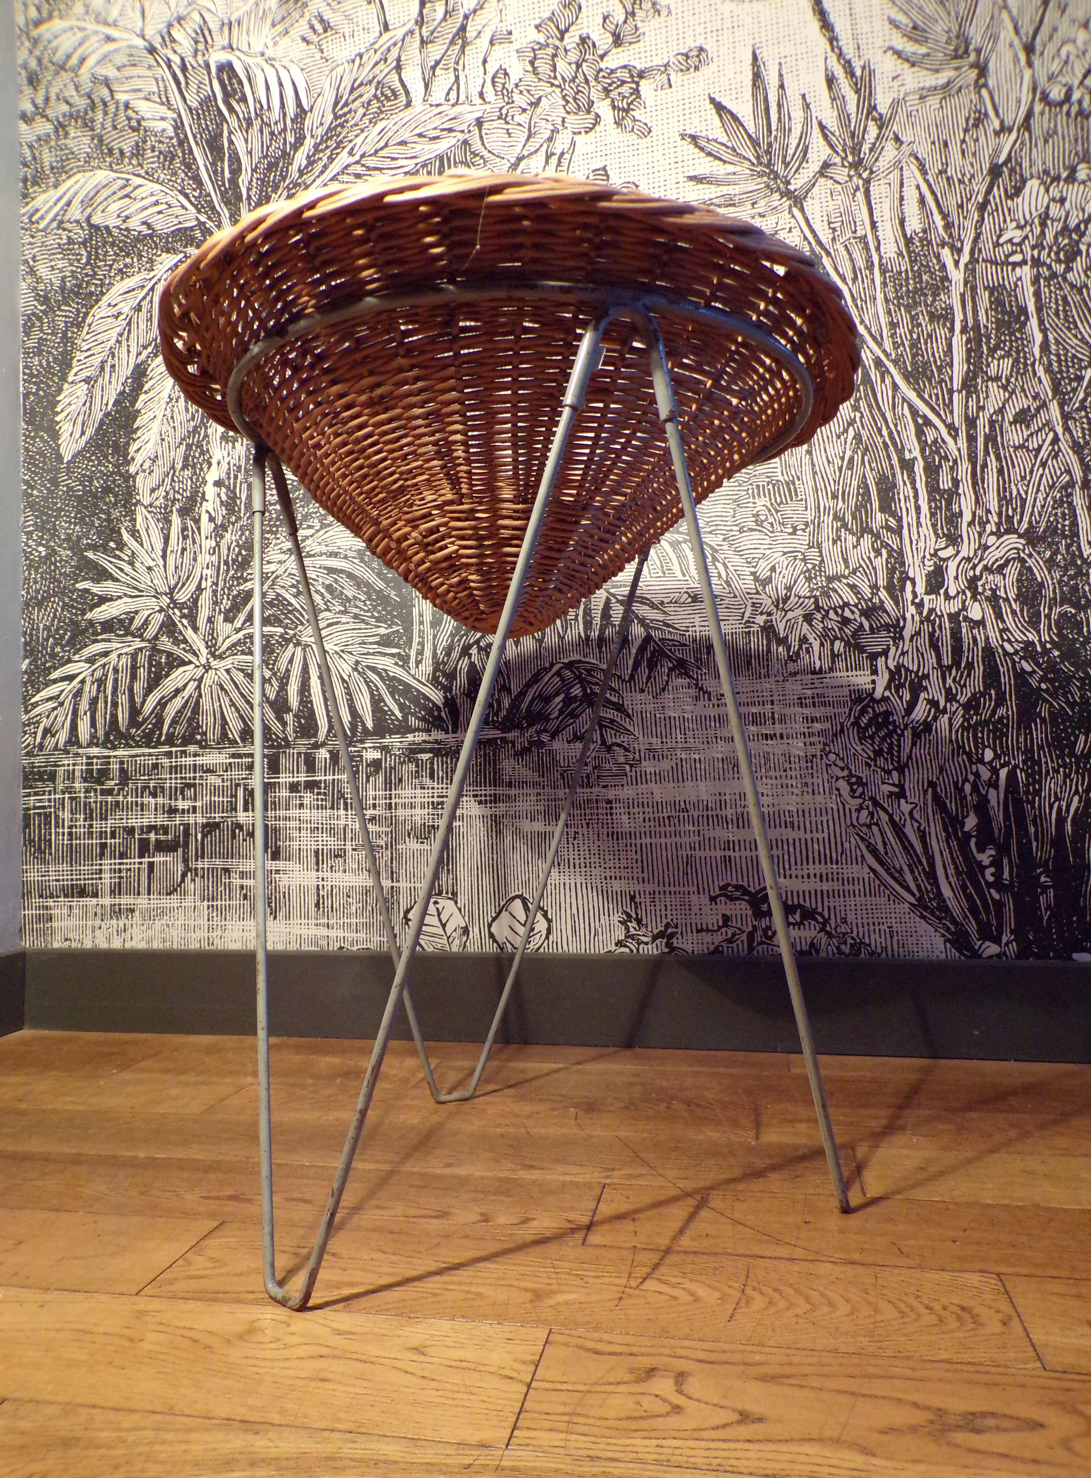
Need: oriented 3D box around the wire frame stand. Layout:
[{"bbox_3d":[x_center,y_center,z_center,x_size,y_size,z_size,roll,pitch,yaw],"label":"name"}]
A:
[{"bbox_3d":[-0.012,0.038,0.708,0.408,0.529,0.408,-1,-2,3],"label":"wire frame stand"}]

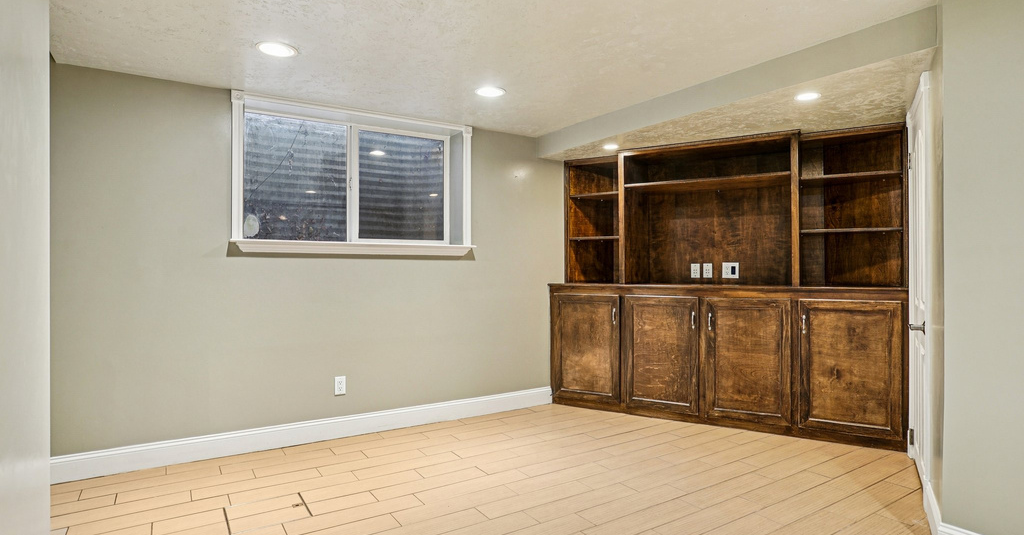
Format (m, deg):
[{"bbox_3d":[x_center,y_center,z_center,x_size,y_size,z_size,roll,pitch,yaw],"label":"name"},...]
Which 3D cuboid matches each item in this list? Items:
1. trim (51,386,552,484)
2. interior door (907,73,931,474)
[{"bbox_3d":[-1.072,1.072,3.694,3.285,0.148,0.020,0,0,-31],"label":"trim"},{"bbox_3d":[2.232,0.109,2.930,0.075,2.082,0.903,0,0,33],"label":"interior door"}]

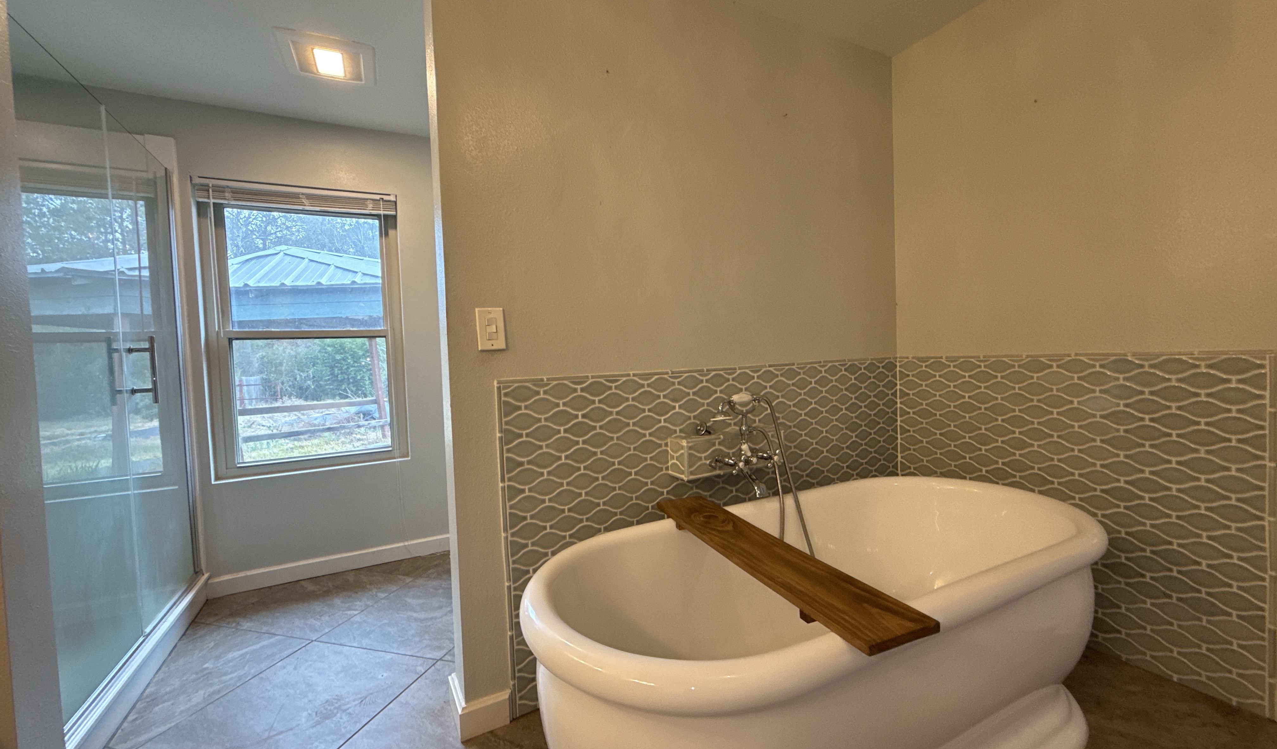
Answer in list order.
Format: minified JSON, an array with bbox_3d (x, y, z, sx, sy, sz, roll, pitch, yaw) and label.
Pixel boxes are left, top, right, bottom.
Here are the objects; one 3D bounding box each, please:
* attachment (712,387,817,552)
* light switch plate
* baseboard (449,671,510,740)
[{"bbox_3d":[0.430,0.368,1.796,0.349,0.621,0.184,-3,2,-28],"label":"attachment"},{"bbox_3d":[-0.440,-0.135,1.544,0.081,0.125,0.010,-3,2,-28],"label":"light switch plate"},{"bbox_3d":[-0.501,1.024,1.628,0.143,0.089,0.194,-3,2,-28],"label":"baseboard"}]

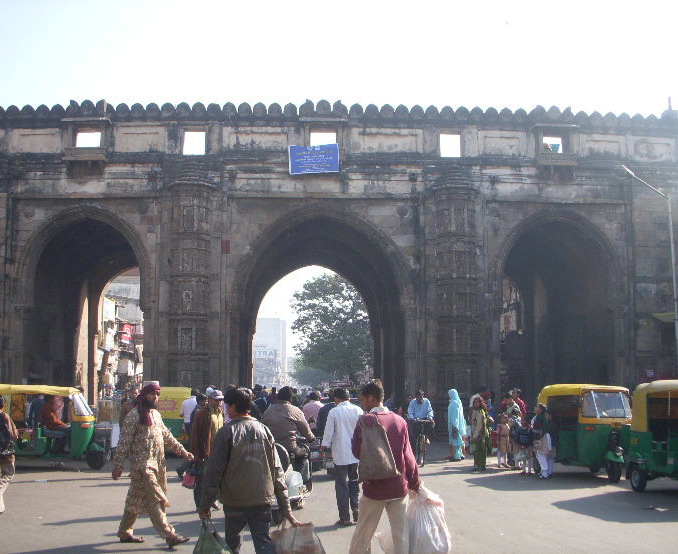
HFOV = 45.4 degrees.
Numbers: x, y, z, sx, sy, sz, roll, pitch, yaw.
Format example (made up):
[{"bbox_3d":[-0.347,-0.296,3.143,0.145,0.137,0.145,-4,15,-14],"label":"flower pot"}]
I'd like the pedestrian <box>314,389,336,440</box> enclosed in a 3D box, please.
[{"bbox_3d":[-0.075,2.484,12.075,0.500,1.660,0.360,0,-8,2],"label":"pedestrian"}]

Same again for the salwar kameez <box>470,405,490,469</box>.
[{"bbox_3d":[2.858,3.267,16.463,0.460,1.260,0.300,-1,-8,6],"label":"salwar kameez"}]

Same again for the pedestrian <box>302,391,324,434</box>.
[{"bbox_3d":[-0.419,2.745,13.751,0.500,1.600,0.340,0,-8,0],"label":"pedestrian"}]

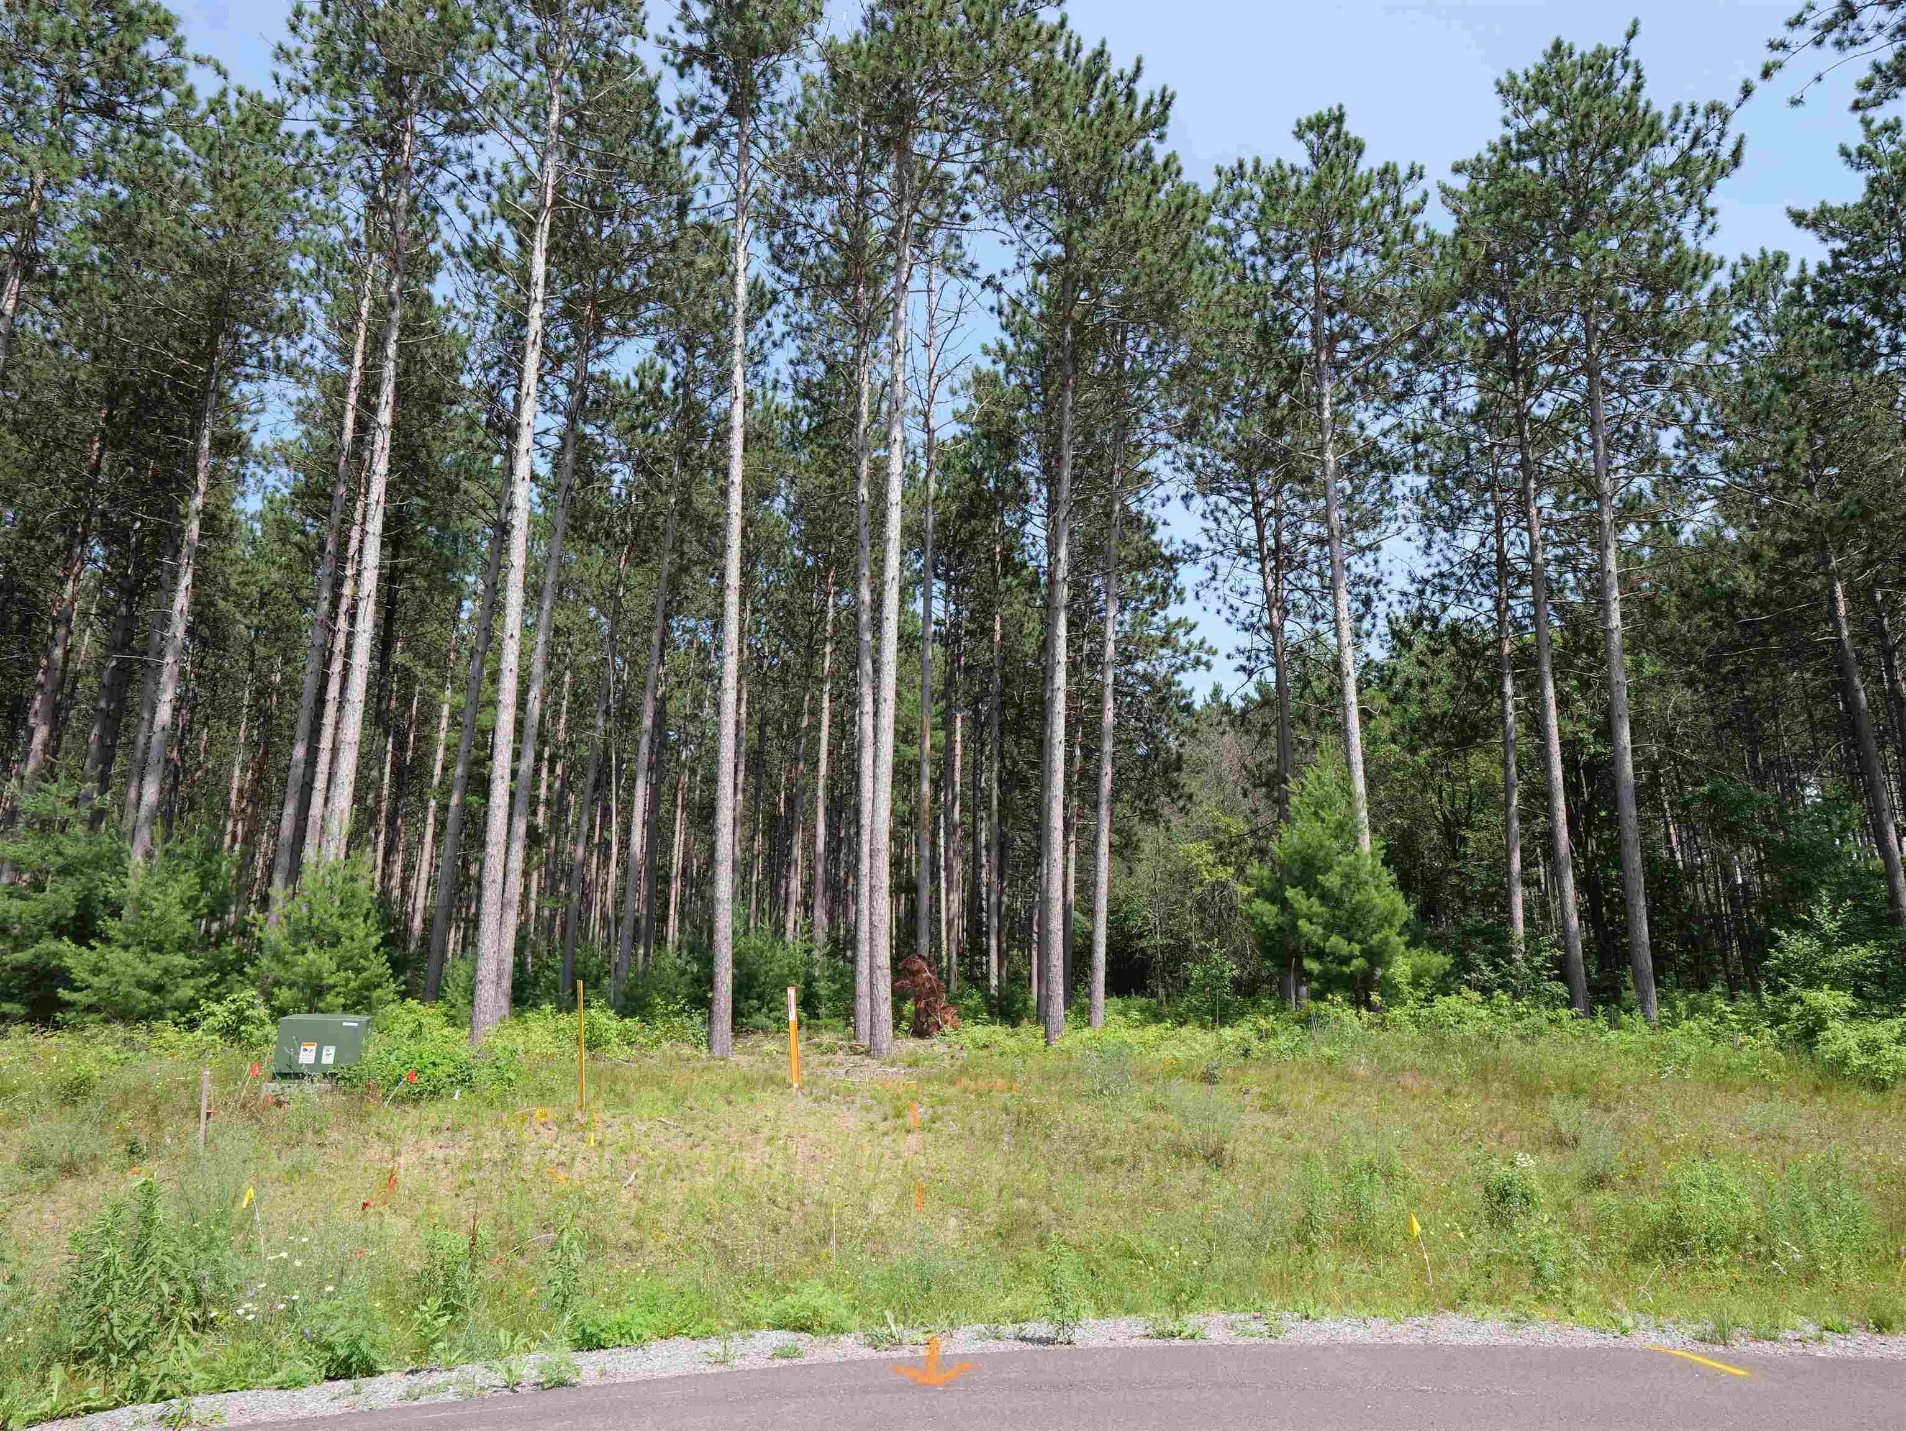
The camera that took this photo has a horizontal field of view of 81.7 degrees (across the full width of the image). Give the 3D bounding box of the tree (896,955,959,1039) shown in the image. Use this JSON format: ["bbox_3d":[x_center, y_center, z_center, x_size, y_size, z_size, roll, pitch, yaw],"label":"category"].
[{"bbox_3d":[-0.379,4.065,16.000,0.950,1.170,0.850,1,-11,0],"label":"tree"}]

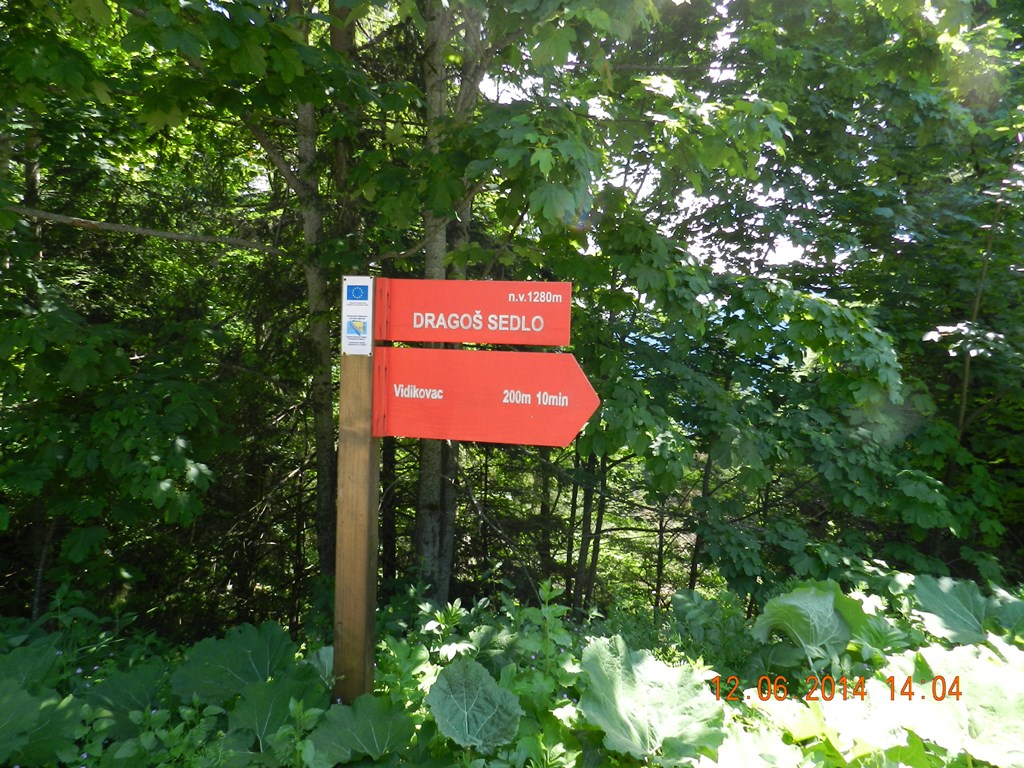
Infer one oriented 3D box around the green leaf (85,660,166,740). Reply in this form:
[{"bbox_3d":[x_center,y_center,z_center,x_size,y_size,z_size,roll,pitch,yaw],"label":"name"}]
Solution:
[{"bbox_3d":[-1.420,1.163,2.500,0.265,0.270,0.090,1,-32,-14],"label":"green leaf"}]

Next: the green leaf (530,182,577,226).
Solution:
[{"bbox_3d":[0.161,-0.716,2.700,0.185,0.160,0.055,2,-17,0],"label":"green leaf"}]

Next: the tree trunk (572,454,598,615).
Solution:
[{"bbox_3d":[0.562,1.150,5.200,0.060,1.220,0.060,6,3,0],"label":"tree trunk"}]

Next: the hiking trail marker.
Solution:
[{"bbox_3d":[-0.167,0.399,2.500,0.920,1.580,0.115,2,3,5],"label":"hiking trail marker"}]

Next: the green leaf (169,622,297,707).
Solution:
[{"bbox_3d":[-1.085,1.089,2.650,0.440,0.310,0.120,1,-32,-14],"label":"green leaf"}]

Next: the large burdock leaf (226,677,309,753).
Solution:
[{"bbox_3d":[-0.859,1.166,2.400,0.250,0.250,0.090,1,-32,-14],"label":"large burdock leaf"}]

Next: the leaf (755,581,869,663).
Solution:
[{"bbox_3d":[1.246,0.995,2.850,0.420,0.300,0.200,2,-2,0],"label":"leaf"}]

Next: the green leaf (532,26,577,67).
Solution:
[{"bbox_3d":[0.172,-1.364,2.750,0.170,0.155,0.050,2,-12,0],"label":"green leaf"}]

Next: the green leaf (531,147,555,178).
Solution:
[{"bbox_3d":[0.121,-0.879,2.700,0.090,0.120,0.040,2,-17,0],"label":"green leaf"}]

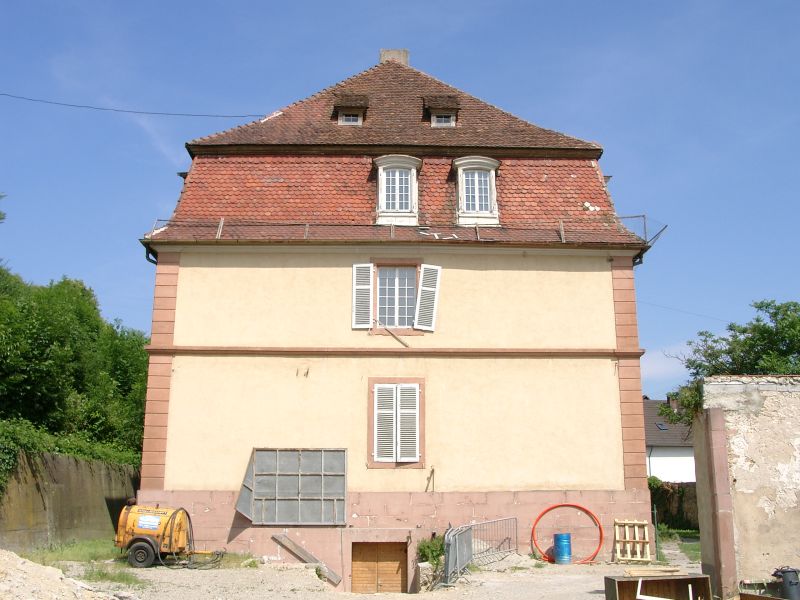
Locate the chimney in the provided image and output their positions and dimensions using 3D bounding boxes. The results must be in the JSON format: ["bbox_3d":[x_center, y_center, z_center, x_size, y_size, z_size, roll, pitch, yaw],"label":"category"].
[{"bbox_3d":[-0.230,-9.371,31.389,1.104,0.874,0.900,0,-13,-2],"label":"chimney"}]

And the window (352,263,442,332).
[{"bbox_3d":[-0.077,-0.071,22.100,2.510,1.972,0.220,0,-13,-2],"label":"window"}]

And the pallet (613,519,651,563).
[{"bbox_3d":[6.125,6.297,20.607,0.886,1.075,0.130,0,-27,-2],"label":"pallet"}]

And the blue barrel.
[{"bbox_3d":[4.185,6.399,20.268,0.451,0.712,0.451,0,-13,-2],"label":"blue barrel"}]

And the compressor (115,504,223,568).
[{"bbox_3d":[-5.549,5.761,19.294,2.528,1.461,1.300,-1,-13,4],"label":"compressor"}]

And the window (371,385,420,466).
[{"bbox_3d":[-0.074,3.335,21.300,1.261,2.147,0.150,0,-13,-2],"label":"window"}]

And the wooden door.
[{"bbox_3d":[-0.525,6.960,20.487,1.439,1.251,0.100,0,-13,-2],"label":"wooden door"}]

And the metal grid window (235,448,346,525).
[{"bbox_3d":[-2.809,4.878,20.535,2.828,1.978,0.600,0,-13,-2],"label":"metal grid window"}]

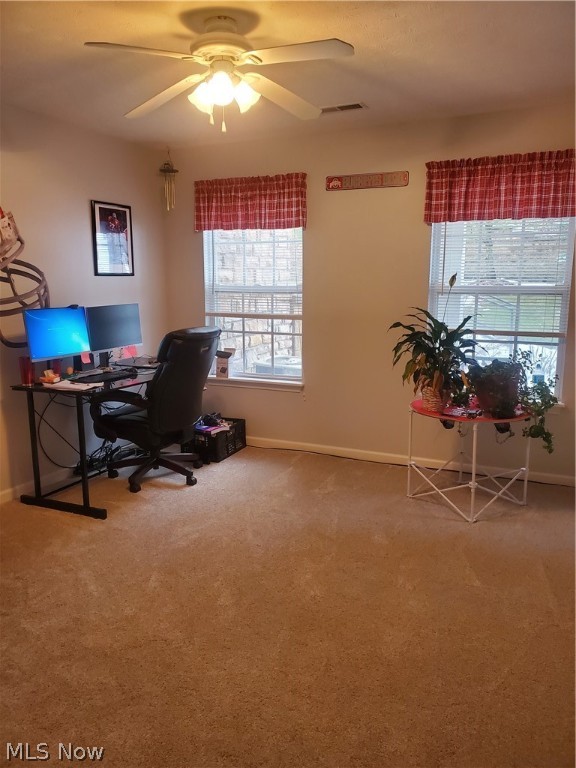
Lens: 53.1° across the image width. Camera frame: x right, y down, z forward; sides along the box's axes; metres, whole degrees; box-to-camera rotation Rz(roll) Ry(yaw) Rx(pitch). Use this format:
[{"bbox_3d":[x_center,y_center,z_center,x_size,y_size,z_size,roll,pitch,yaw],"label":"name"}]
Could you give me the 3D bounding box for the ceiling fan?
[{"bbox_3d":[-0.280,-1.308,2.446,1.210,0.436,1.210,10,15,43],"label":"ceiling fan"}]

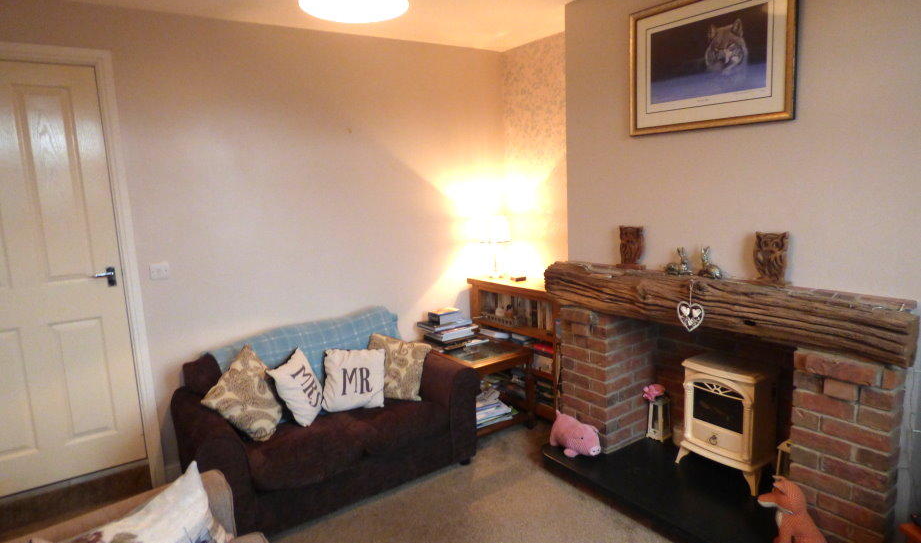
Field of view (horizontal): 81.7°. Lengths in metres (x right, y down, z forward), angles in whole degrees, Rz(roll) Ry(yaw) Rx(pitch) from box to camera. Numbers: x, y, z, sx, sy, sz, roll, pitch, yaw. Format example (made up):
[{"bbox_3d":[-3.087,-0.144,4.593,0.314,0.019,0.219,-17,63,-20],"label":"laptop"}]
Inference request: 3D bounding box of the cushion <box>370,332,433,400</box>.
[{"bbox_3d":[-0.365,0.564,3.083,0.360,0.360,0.130,9,-17,-9],"label":"cushion"}]

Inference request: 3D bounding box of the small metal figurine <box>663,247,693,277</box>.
[{"bbox_3d":[1.010,-0.052,2.450,0.052,0.125,0.100,-8,10,-34],"label":"small metal figurine"}]

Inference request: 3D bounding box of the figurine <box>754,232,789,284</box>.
[{"bbox_3d":[1.246,-0.051,2.123,0.080,0.205,0.108,-8,10,-34],"label":"figurine"}]

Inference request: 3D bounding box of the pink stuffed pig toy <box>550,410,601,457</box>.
[{"bbox_3d":[0.641,0.896,2.945,0.145,0.185,0.270,-8,10,-34],"label":"pink stuffed pig toy"}]

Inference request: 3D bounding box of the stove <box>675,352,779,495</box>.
[{"bbox_3d":[1.285,0.721,2.579,0.240,0.540,0.390,-9,11,-37],"label":"stove"}]

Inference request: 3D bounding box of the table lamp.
[{"bbox_3d":[0.252,-0.180,3.822,0.235,0.450,0.235,-2,8,0],"label":"table lamp"}]

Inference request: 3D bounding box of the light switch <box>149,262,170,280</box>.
[{"bbox_3d":[-1.568,0.002,2.775,0.088,0.087,0.012,-7,10,-30],"label":"light switch"}]

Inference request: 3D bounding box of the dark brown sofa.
[{"bbox_3d":[-0.717,0.732,2.941,1.460,0.815,0.770,-8,10,-34],"label":"dark brown sofa"}]

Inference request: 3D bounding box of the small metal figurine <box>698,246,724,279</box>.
[{"bbox_3d":[1.102,-0.038,2.328,0.050,0.128,0.090,-8,10,-34],"label":"small metal figurine"}]

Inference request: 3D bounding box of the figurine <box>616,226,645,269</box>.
[{"bbox_3d":[0.857,-0.123,2.676,0.080,0.205,0.108,-8,10,-34],"label":"figurine"}]

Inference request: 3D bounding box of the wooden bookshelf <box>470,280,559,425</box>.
[{"bbox_3d":[0.457,0.503,3.579,0.300,0.870,0.850,-9,11,-37],"label":"wooden bookshelf"}]

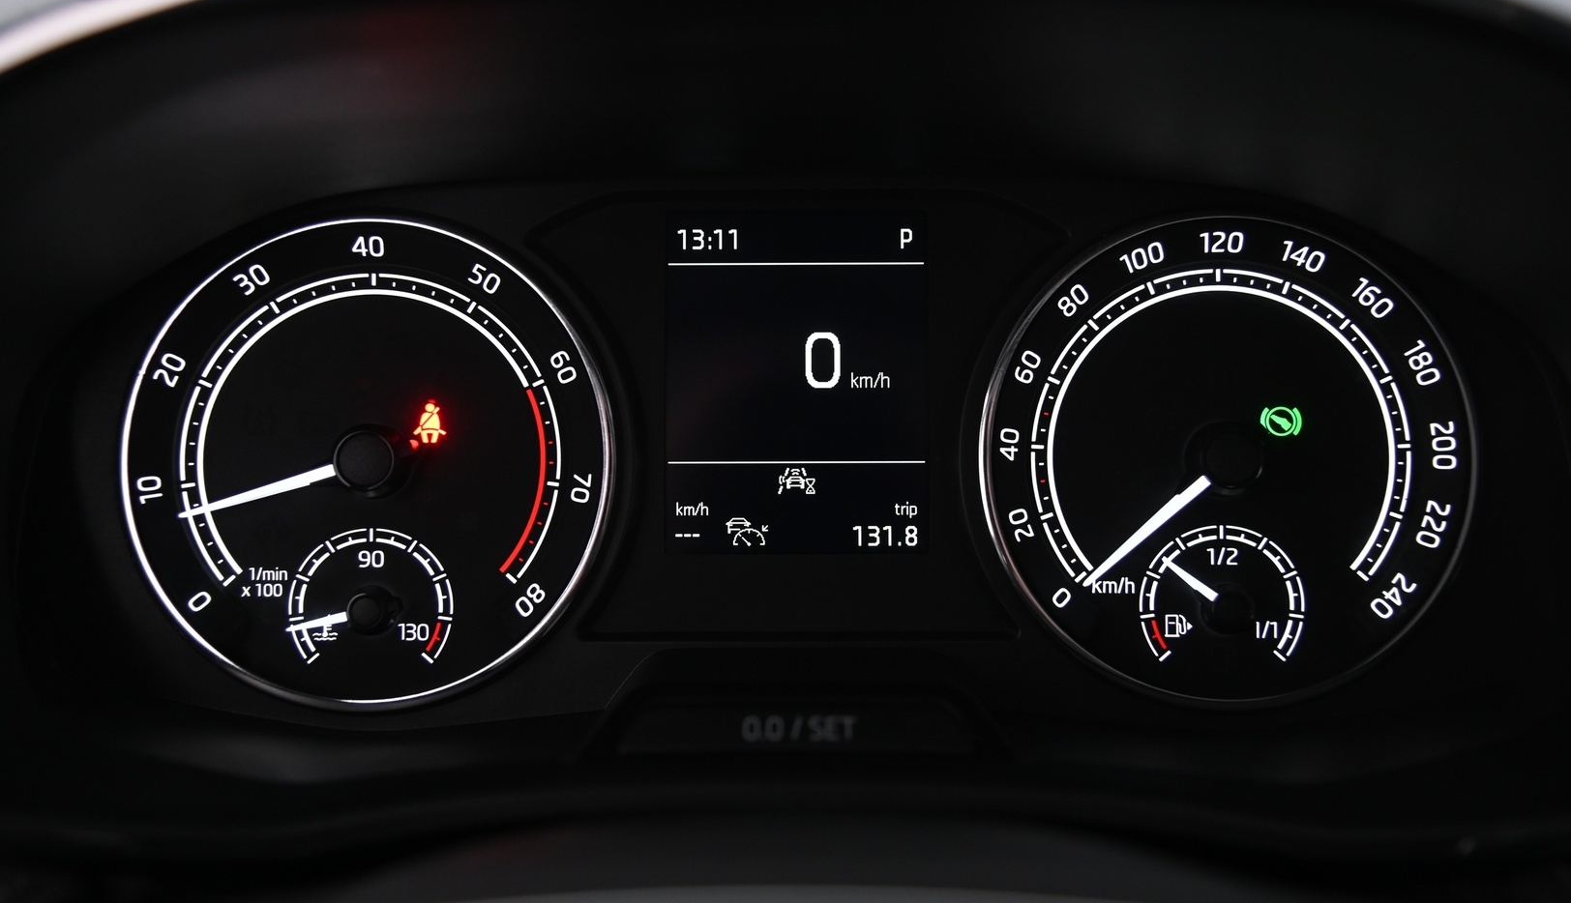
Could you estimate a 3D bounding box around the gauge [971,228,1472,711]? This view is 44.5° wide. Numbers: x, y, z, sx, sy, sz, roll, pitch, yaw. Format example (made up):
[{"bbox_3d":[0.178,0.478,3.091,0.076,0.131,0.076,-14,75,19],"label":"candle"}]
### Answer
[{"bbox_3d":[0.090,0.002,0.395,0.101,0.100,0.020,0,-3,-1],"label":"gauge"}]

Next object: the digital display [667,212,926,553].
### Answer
[{"bbox_3d":[0.002,-0.014,0.398,0.053,0.070,0.010,0,-3,-1],"label":"digital display"}]

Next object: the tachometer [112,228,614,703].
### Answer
[{"bbox_3d":[-0.085,0.002,0.395,0.101,0.100,0.020,0,-3,-1],"label":"tachometer"}]

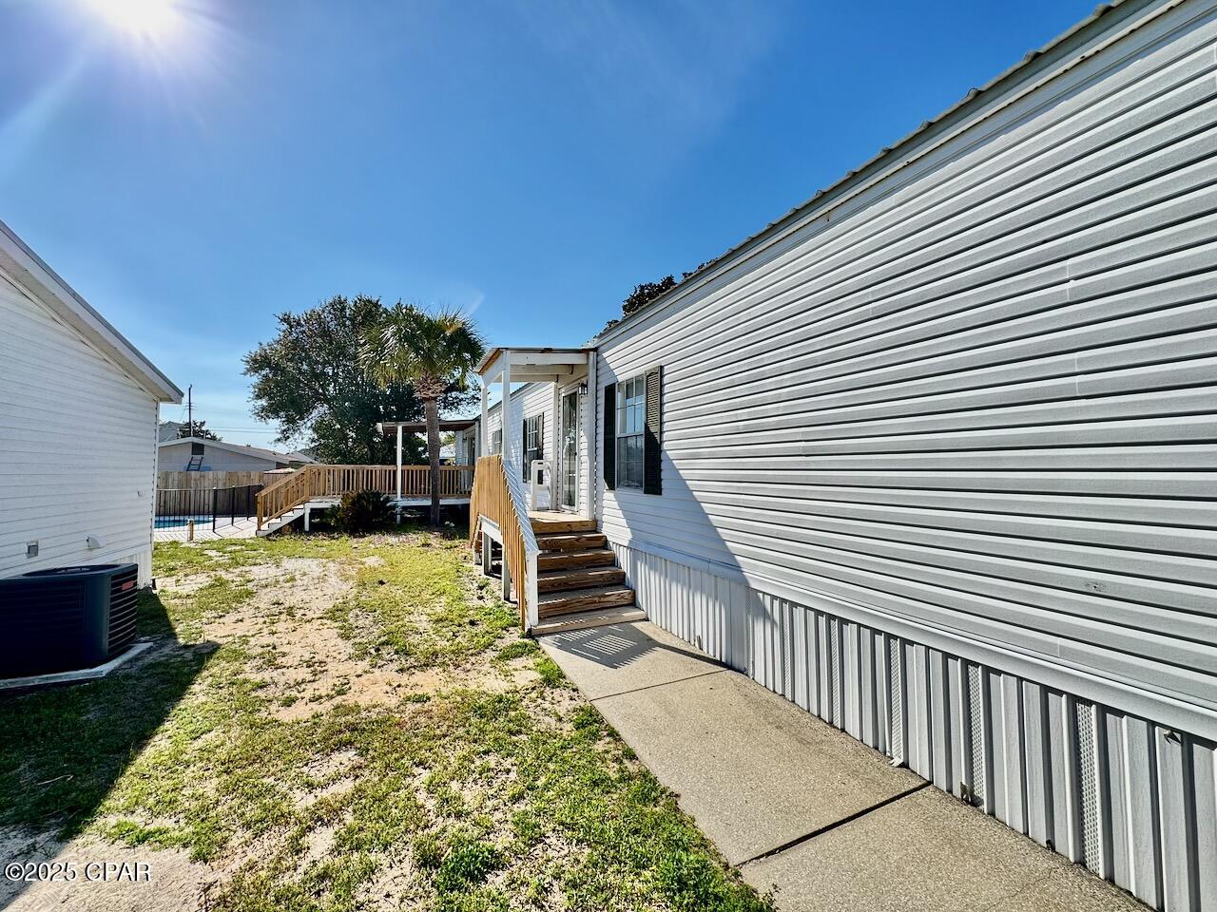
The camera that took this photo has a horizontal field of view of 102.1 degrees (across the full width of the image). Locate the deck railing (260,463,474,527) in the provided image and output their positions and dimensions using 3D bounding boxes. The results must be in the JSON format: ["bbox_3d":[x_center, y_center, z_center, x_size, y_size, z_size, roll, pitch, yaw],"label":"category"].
[{"bbox_3d":[-7.050,1.180,14.900,6.000,1.780,0.150,1,-2,-23],"label":"deck railing"}]

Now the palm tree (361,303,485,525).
[{"bbox_3d":[-5.550,-1.270,14.800,3.550,6.650,3.500,1,-2,-23],"label":"palm tree"}]

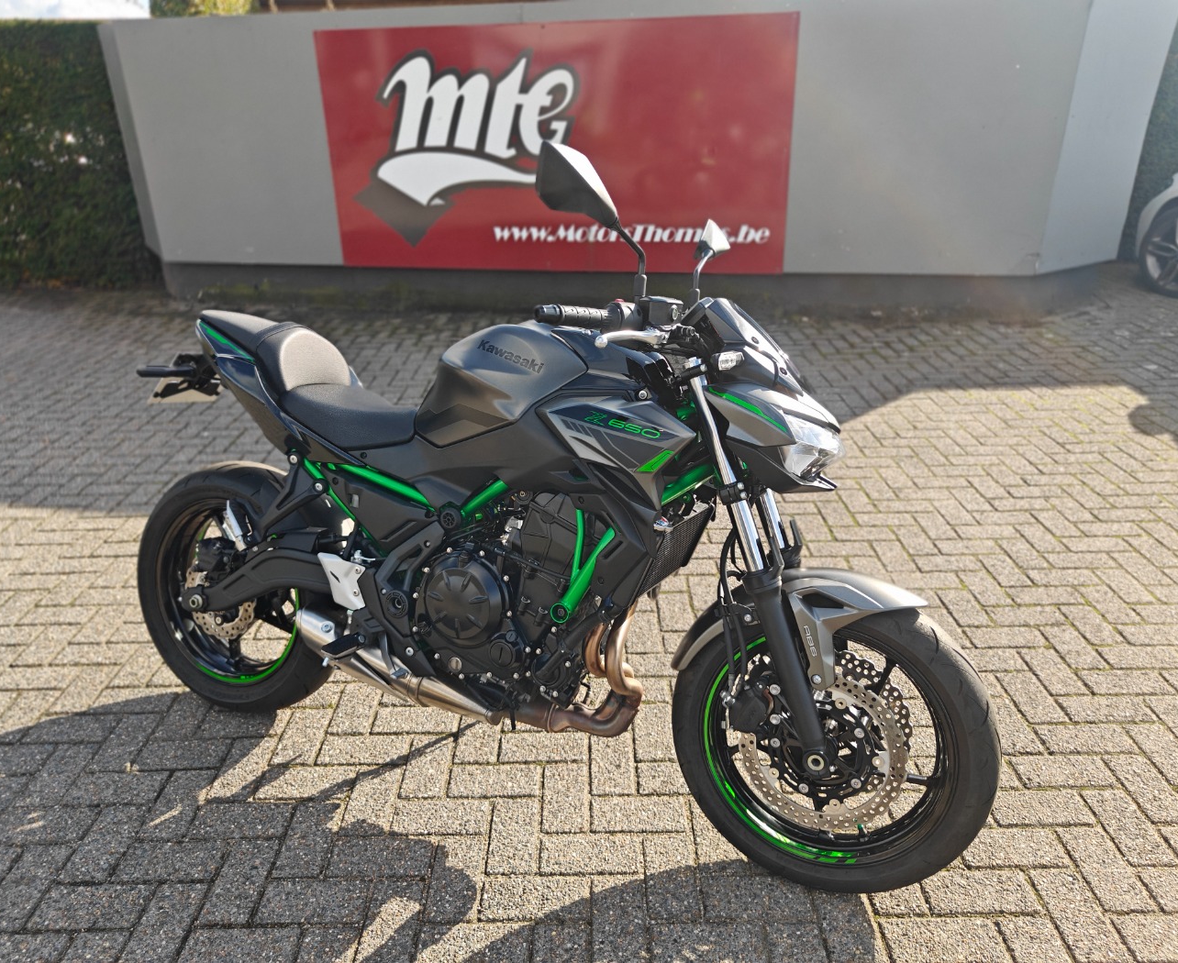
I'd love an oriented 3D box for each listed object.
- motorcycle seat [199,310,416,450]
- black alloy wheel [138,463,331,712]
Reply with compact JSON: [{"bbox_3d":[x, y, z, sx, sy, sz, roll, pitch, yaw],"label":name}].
[{"bbox_3d":[-0.610,-0.234,2.015,0.700,0.240,0.280,9,12,22],"label":"motorcycle seat"},{"bbox_3d":[-0.847,0.256,2.192,0.624,0.624,0.160,9,12,22],"label":"black alloy wheel"}]

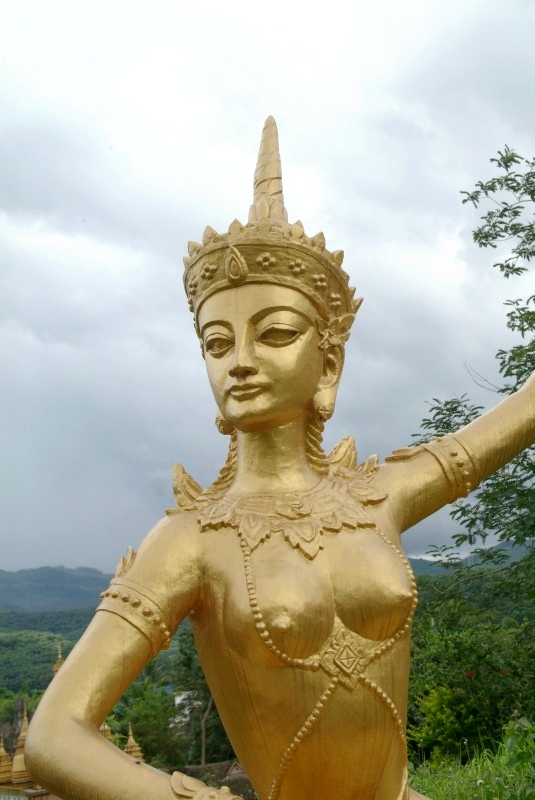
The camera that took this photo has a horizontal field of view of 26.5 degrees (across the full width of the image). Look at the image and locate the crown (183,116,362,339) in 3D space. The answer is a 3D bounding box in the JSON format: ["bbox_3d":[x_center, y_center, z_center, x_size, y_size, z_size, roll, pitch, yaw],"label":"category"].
[{"bbox_3d":[0.008,-0.327,2.124,0.340,0.440,0.330,0,-11,0],"label":"crown"}]

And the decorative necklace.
[{"bbox_3d":[0.042,0.186,1.980,0.360,0.180,0.220,-3,-12,-19],"label":"decorative necklace"}]

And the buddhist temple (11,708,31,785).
[{"bbox_3d":[-5.120,7.300,24.000,0.550,1.660,0.550,3,-12,-15],"label":"buddhist temple"}]

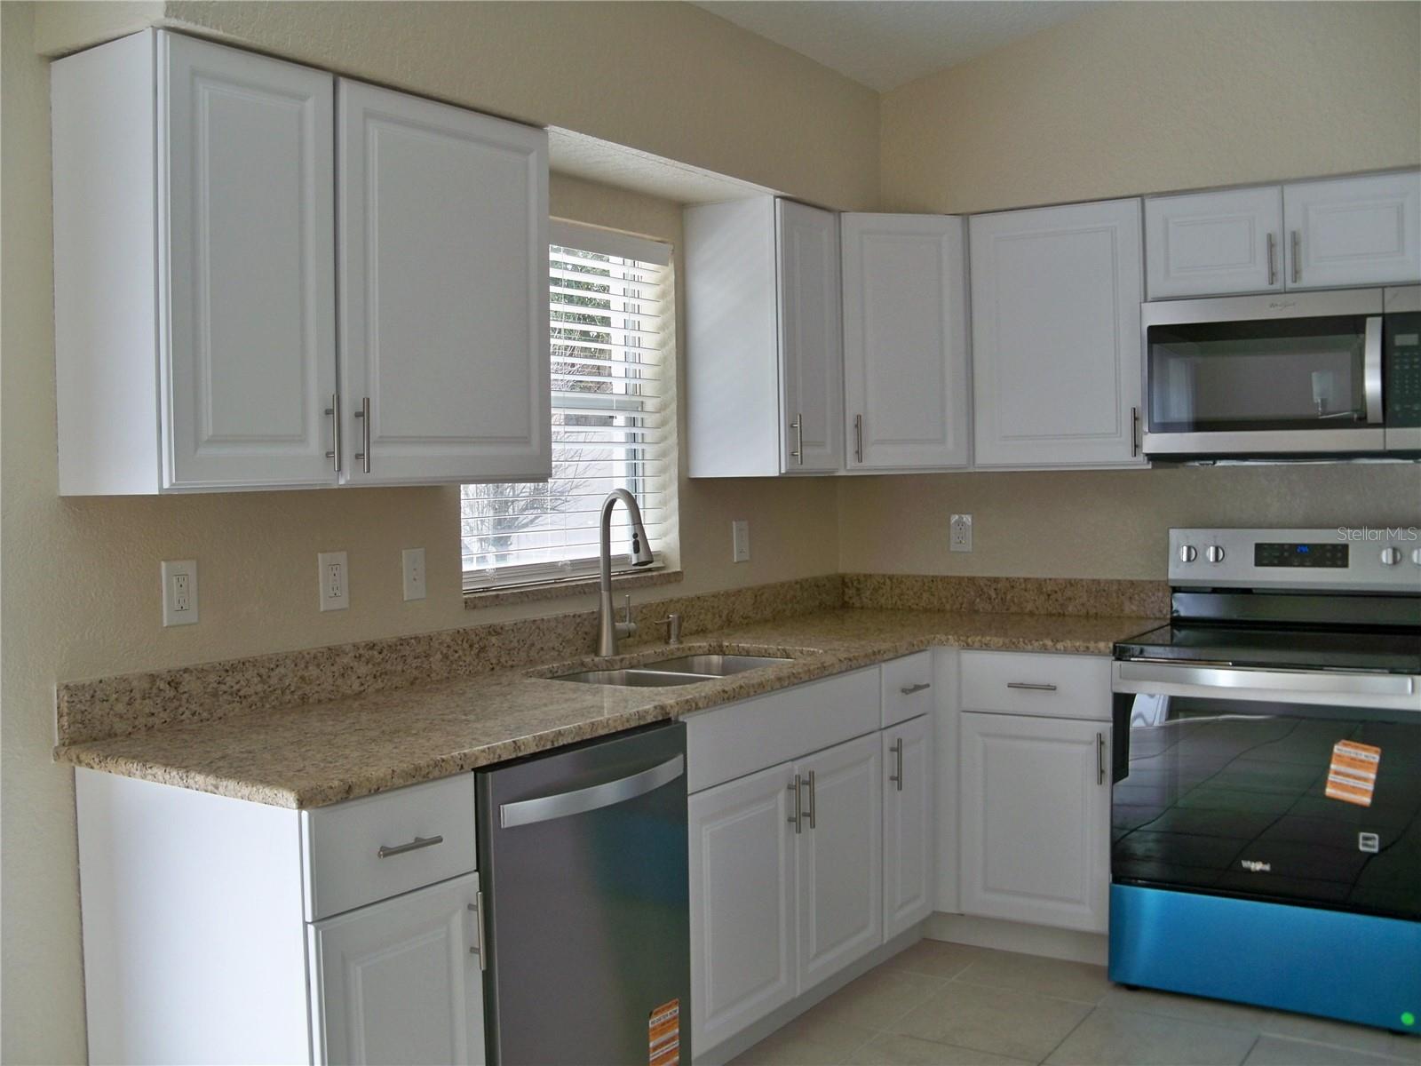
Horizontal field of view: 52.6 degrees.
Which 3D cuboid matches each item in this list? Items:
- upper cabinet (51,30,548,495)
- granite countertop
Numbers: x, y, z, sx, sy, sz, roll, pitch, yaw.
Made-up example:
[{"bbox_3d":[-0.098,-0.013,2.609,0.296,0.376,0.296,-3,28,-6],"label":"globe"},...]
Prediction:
[{"bbox_3d":[-0.745,-0.464,2.809,0.325,0.762,0.965,1,3,34],"label":"upper cabinet"},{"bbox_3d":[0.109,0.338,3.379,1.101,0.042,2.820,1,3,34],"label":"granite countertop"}]

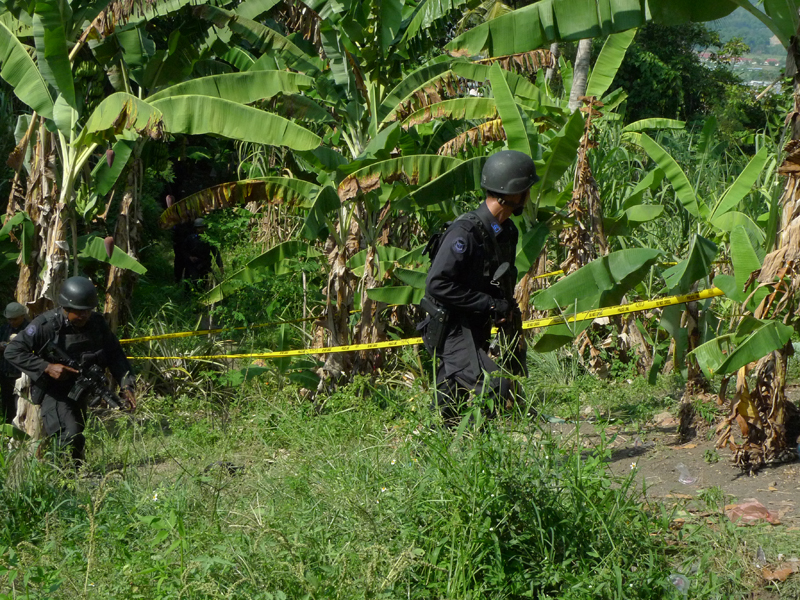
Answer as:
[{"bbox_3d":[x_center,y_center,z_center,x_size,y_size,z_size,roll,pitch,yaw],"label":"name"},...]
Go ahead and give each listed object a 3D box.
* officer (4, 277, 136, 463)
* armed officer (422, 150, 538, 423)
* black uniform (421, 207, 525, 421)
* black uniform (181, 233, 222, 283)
[{"bbox_3d":[-2.151,0.545,8.600,0.780,1.400,0.600,-3,8,-25],"label":"officer"},{"bbox_3d":[0.406,0.013,6.650,0.600,1.550,0.620,2,7,13],"label":"armed officer"},{"bbox_3d":[0.377,0.114,6.670,0.520,1.250,0.580,2,7,13],"label":"black uniform"},{"bbox_3d":[-2.938,-0.407,19.500,0.600,1.300,0.450,-4,8,-30],"label":"black uniform"}]

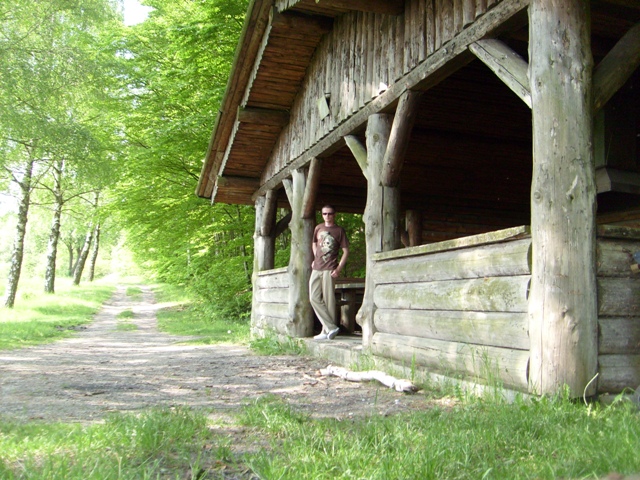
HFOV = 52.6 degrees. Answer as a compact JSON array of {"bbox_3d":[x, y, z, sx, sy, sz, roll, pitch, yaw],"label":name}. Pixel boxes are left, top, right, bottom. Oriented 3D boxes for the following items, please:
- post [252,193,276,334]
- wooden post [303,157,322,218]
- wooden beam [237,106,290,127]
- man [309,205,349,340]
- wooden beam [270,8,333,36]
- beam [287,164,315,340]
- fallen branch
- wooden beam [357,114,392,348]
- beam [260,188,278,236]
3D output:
[{"bbox_3d":[-0.952,0.408,11.209,0.360,2.423,0.360,3,-6,-17],"label":"post"},{"bbox_3d":[-0.094,-0.692,8.603,0.180,0.887,0.180,3,23,-17],"label":"wooden post"},{"bbox_3d":[-0.810,-1.785,9.317,0.735,0.200,0.200,3,-6,-17],"label":"wooden beam"},{"bbox_3d":[0.113,0.423,8.606,0.490,1.770,0.360,0,-6,11],"label":"man"},{"bbox_3d":[-0.192,-2.516,7.476,0.709,0.220,0.220,3,-6,-17],"label":"wooden beam"},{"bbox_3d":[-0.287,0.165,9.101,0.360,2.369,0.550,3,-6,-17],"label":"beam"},{"bbox_3d":[0.347,1.088,5.186,0.190,0.120,1.236,4,-6,-32],"label":"fallen branch"},{"bbox_3d":[0.560,-0.108,6.412,0.340,2.337,0.340,1,-5,0],"label":"wooden beam"},{"bbox_3d":[-0.868,-0.458,11.062,0.190,0.826,0.190,3,17,-17],"label":"beam"}]

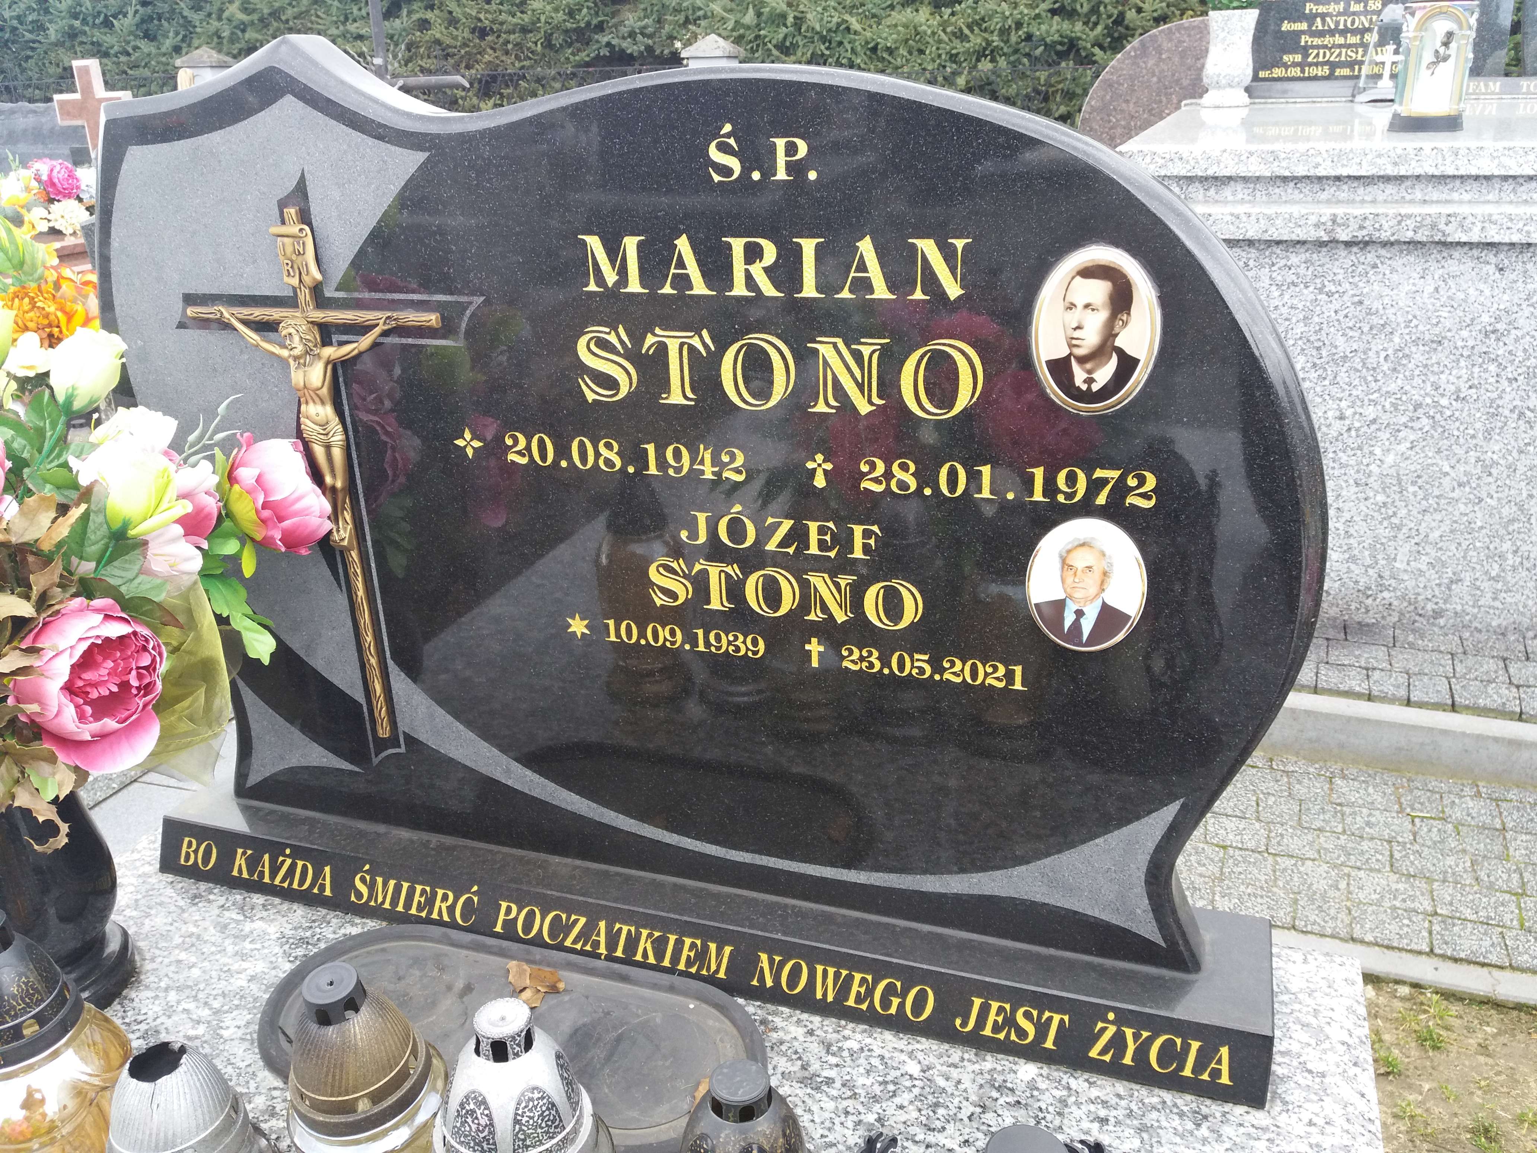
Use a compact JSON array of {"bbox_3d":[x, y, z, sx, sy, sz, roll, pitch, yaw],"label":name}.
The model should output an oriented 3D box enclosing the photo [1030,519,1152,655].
[{"bbox_3d":[0.250,0.007,0.981,0.093,0.113,0.010,6,22,19],"label":"photo"}]

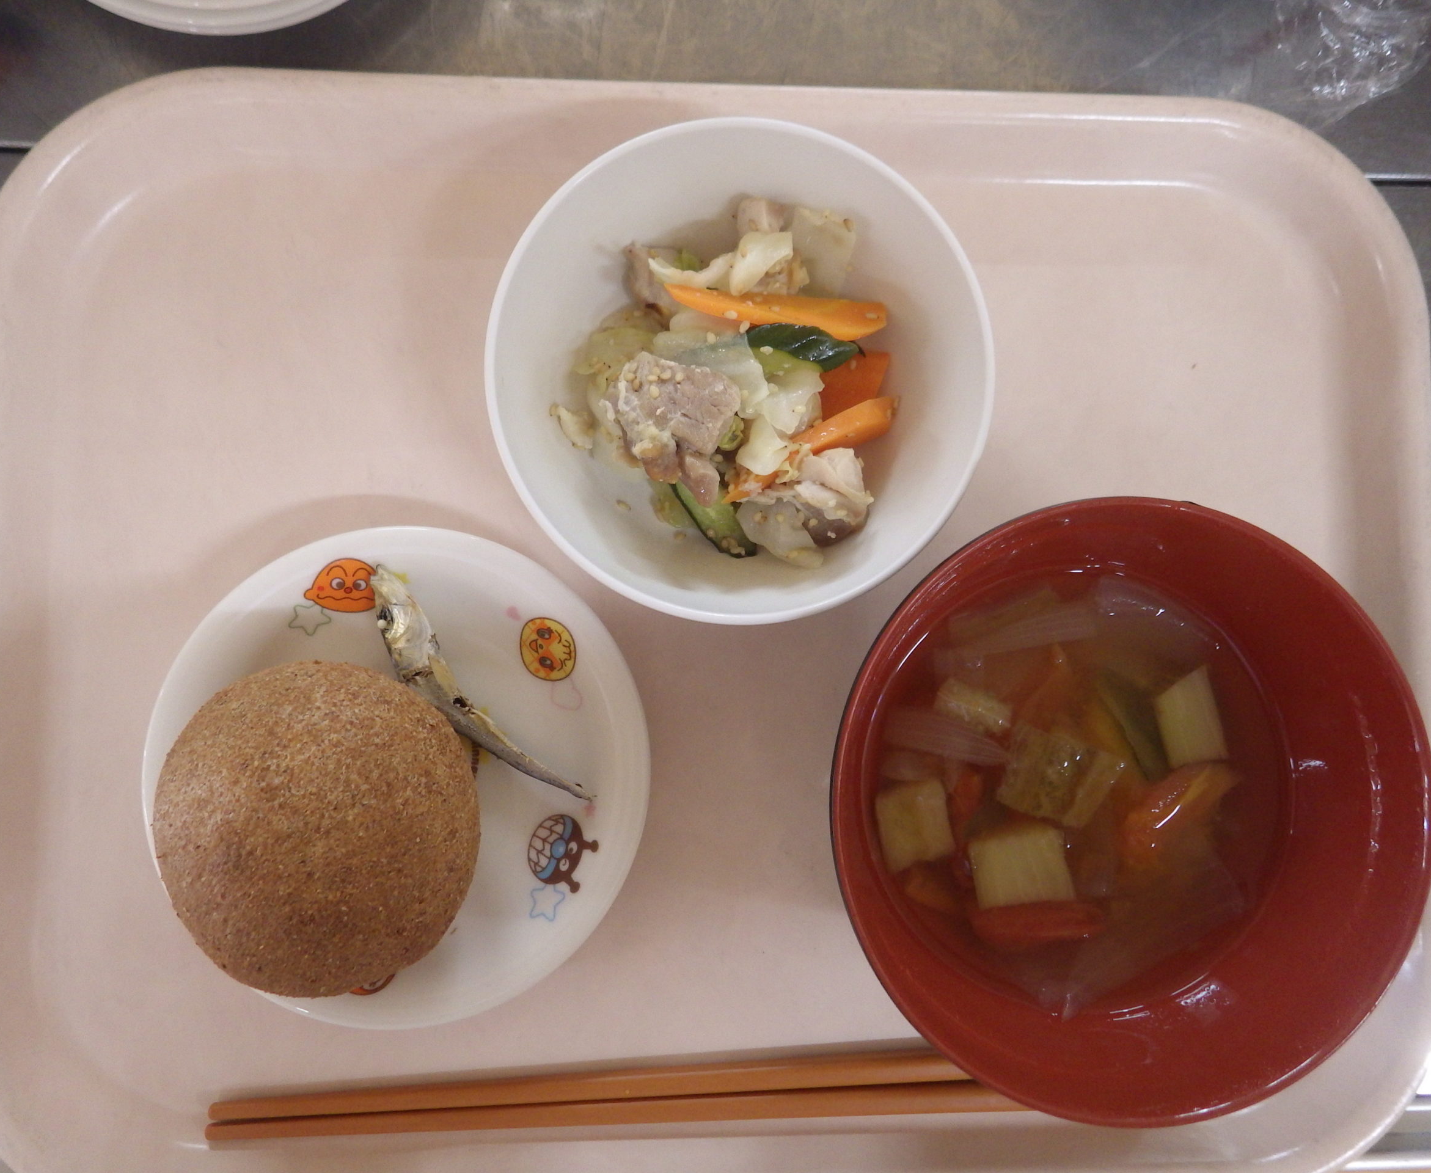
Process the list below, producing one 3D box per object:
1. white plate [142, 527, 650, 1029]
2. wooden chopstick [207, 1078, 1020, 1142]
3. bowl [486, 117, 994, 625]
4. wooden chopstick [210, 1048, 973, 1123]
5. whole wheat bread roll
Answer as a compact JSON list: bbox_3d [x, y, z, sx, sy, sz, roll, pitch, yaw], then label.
[{"bbox_3d":[-0.074,0.044,0.271,0.116,0.019,0.116,0,86,-4],"label":"white plate"},{"bbox_3d":[-0.012,0.129,0.275,0.217,0.007,0.007,0,86,-4],"label":"wooden chopstick"},{"bbox_3d":[0.004,-0.044,0.265,0.108,0.054,0.108,0,86,-4],"label":"bowl"},{"bbox_3d":[-0.012,0.121,0.275,0.217,0.007,0.007,-2,86,-4],"label":"wooden chopstick"},{"bbox_3d":[-0.089,0.054,0.250,0.071,0.044,0.074,0,86,-4],"label":"whole wheat bread roll"}]

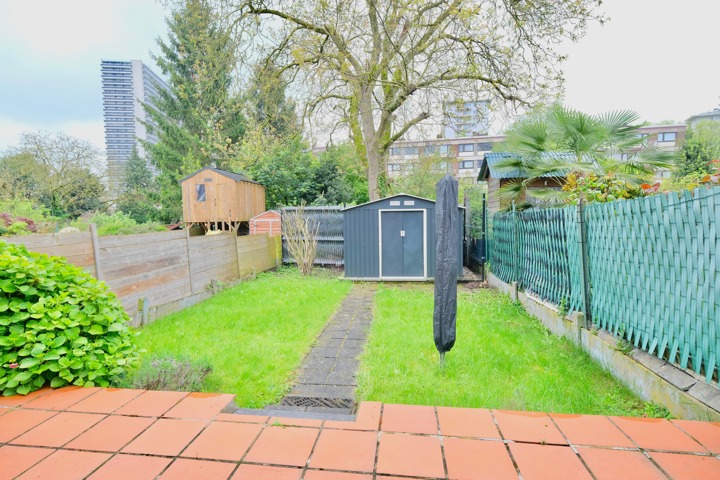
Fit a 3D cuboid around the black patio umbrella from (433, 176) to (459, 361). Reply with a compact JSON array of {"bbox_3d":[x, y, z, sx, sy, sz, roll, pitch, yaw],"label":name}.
[{"bbox_3d":[0.845,0.291,3.360,0.240,1.860,0.240,0,3,7],"label":"black patio umbrella"}]

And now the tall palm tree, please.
[{"bbox_3d":[4.345,-0.801,6.700,2.850,3.500,2.750,0,3,7],"label":"tall palm tree"}]

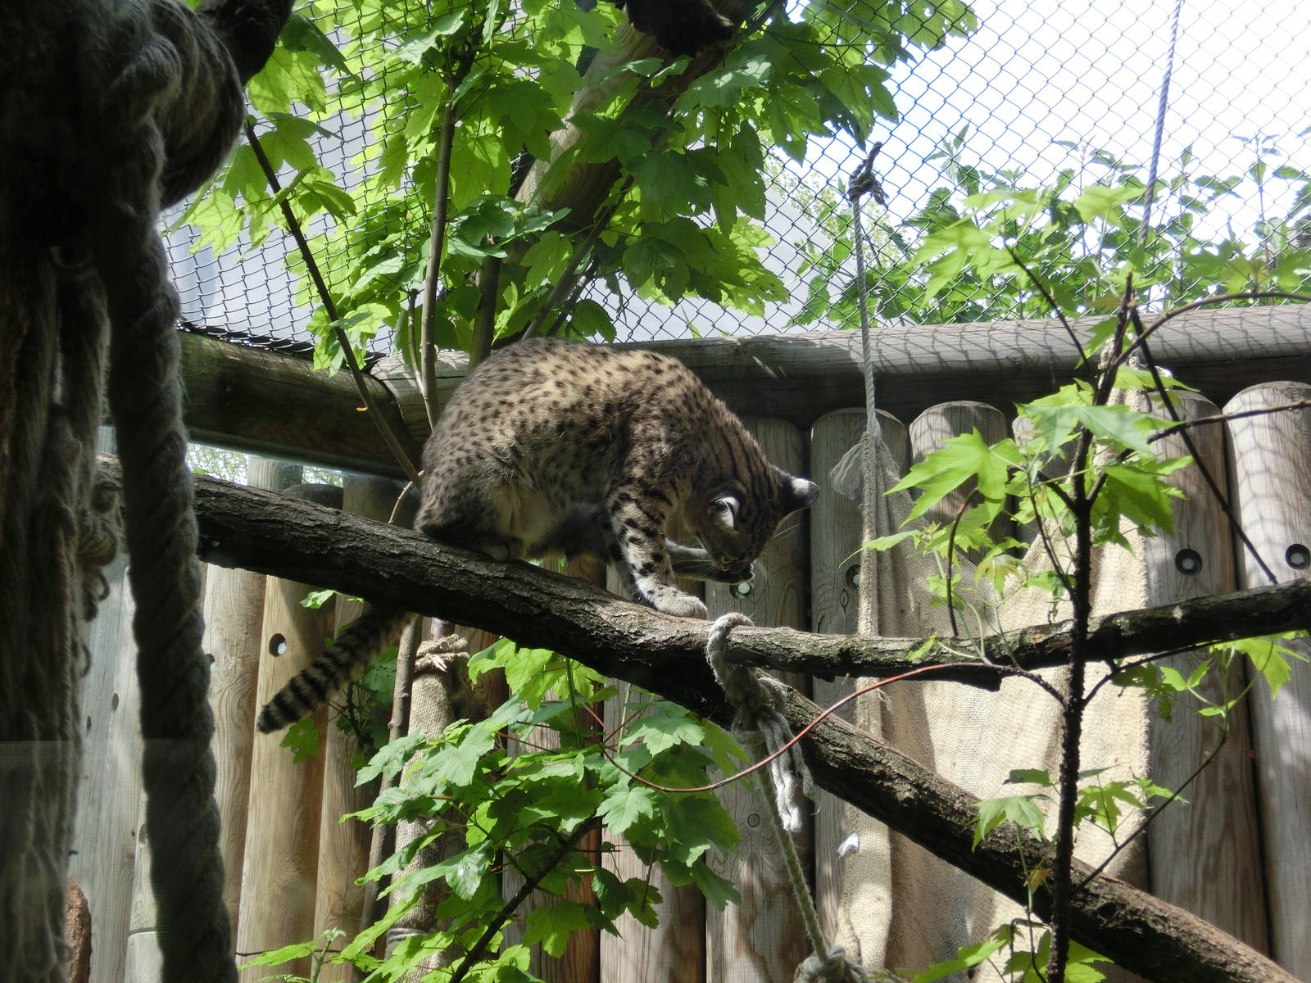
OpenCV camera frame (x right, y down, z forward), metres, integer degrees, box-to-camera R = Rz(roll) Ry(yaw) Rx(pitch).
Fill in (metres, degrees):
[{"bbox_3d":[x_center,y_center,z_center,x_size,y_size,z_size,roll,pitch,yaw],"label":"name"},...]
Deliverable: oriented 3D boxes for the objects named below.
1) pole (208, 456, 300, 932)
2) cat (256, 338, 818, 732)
[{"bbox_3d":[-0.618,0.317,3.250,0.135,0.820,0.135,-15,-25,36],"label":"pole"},{"bbox_3d":[-0.121,0.045,2.220,0.570,0.400,0.190,-1,-19,6],"label":"cat"}]

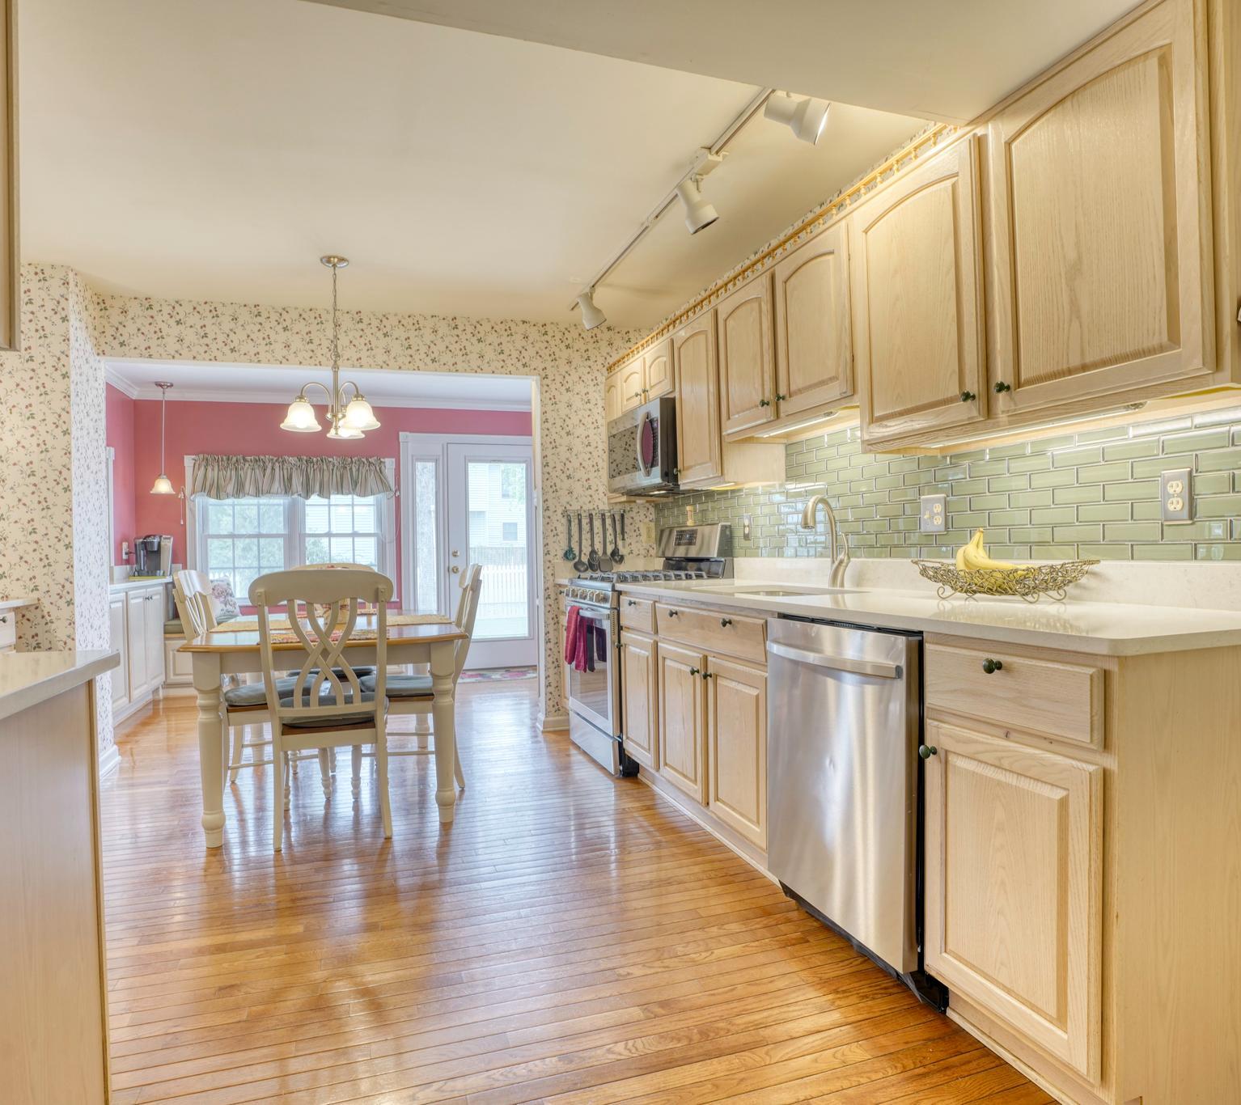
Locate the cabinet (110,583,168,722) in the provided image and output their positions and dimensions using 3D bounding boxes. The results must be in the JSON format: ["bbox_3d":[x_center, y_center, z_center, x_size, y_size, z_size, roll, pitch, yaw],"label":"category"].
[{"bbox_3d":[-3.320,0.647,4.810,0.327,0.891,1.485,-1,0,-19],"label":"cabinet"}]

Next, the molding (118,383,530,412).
[{"bbox_3d":[-2.288,-1.323,6.354,3.350,0.130,0.110,-1,0,-17],"label":"molding"}]

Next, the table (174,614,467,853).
[{"bbox_3d":[-1.297,0.703,3.393,1.010,0.743,1.435,-1,0,-19],"label":"table"}]

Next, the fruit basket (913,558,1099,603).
[{"bbox_3d":[1.034,0.080,2.001,0.450,0.110,0.230,-1,0,40],"label":"fruit basket"}]

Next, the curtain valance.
[{"bbox_3d":[-2.710,-0.616,6.142,1.554,0.342,0.129,-1,0,-19],"label":"curtain valance"}]

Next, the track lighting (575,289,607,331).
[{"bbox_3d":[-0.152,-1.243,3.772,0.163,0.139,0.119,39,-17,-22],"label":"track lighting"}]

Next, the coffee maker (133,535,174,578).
[{"bbox_3d":[-3.543,0.045,5.573,0.277,0.317,0.247,-1,0,44],"label":"coffee maker"}]

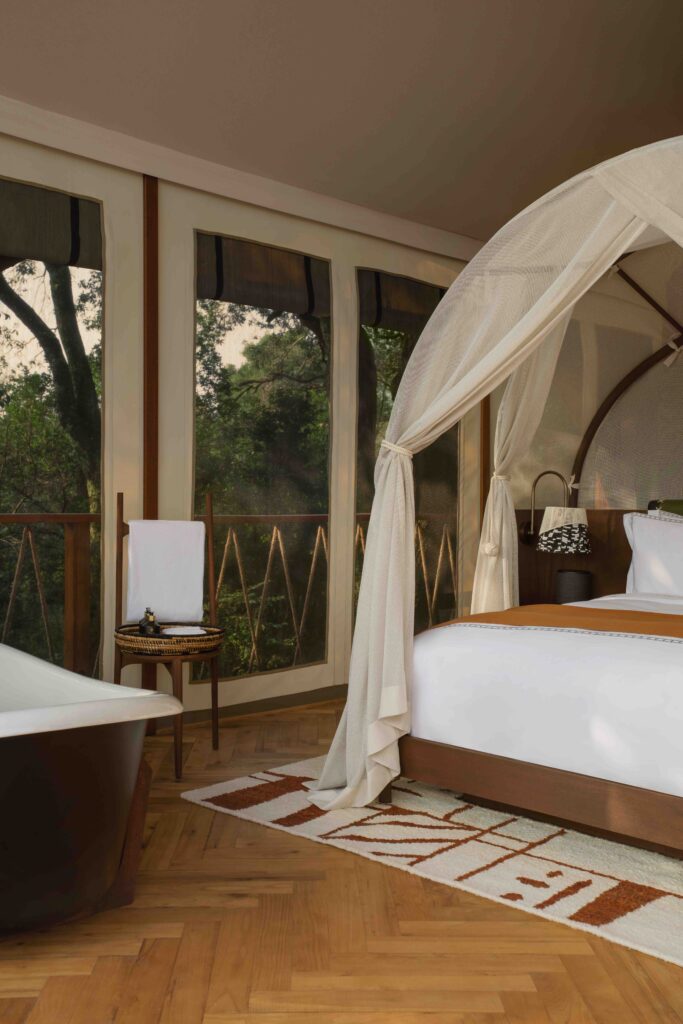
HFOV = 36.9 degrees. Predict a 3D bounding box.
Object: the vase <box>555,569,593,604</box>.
[{"bbox_3d":[1.182,0.390,5.209,0.188,0.201,0.188,0,0,0],"label":"vase"}]

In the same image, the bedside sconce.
[{"bbox_3d":[1.104,0.001,5.292,0.278,0.429,0.394,0,0,-44],"label":"bedside sconce"}]

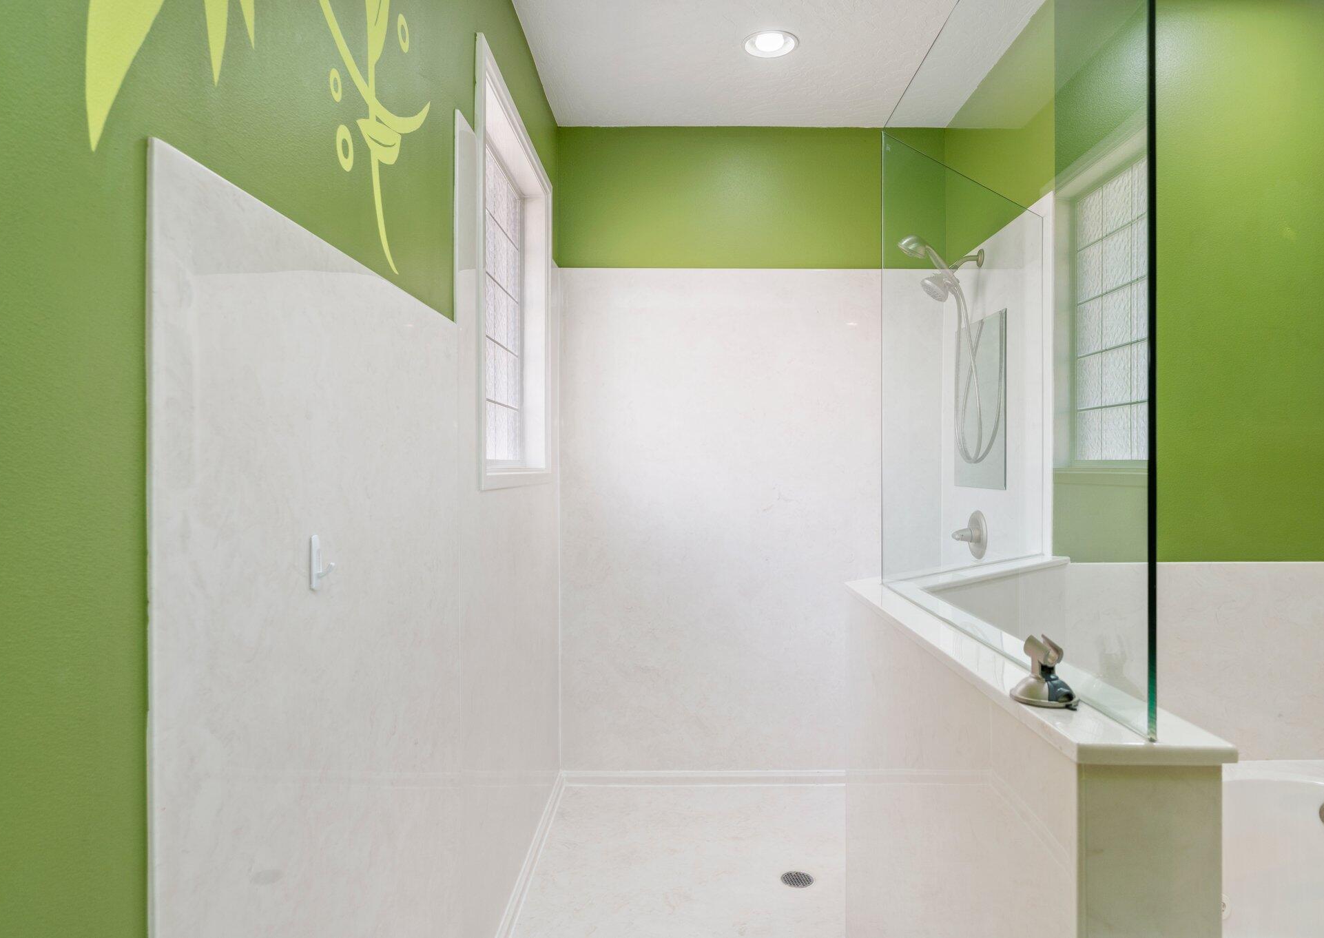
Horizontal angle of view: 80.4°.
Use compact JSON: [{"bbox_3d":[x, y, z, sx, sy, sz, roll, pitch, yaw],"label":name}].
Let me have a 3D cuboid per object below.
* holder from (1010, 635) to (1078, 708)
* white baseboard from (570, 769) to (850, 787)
[{"bbox_3d":[0.436,0.225,0.893,0.080,0.074,0.076,0,0,37],"label":"holder"},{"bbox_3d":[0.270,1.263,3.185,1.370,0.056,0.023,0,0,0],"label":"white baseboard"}]

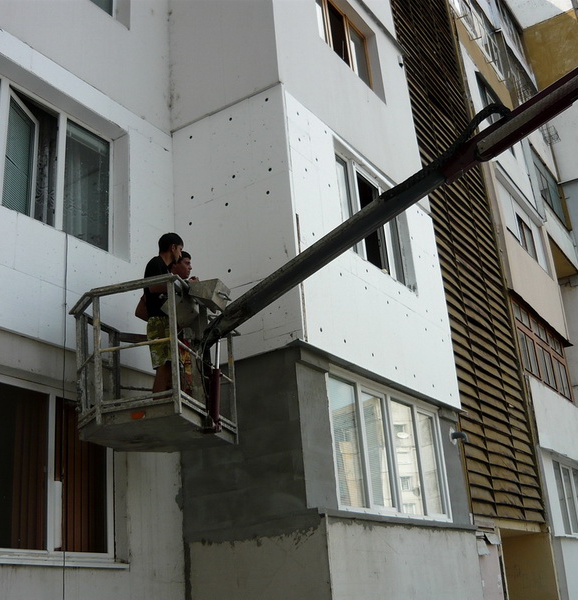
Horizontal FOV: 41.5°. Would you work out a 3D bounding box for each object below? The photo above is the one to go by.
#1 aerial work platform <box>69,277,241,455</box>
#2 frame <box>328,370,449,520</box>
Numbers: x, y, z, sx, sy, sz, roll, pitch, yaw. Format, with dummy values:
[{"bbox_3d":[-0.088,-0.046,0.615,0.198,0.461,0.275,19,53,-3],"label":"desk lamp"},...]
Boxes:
[{"bbox_3d":[-1.112,0.616,6.173,0.935,1.030,1.639,-8,-20,7],"label":"aerial work platform"},{"bbox_3d":[1.119,1.626,8.127,0.120,1.340,2.590,-18,-25,30],"label":"frame"}]

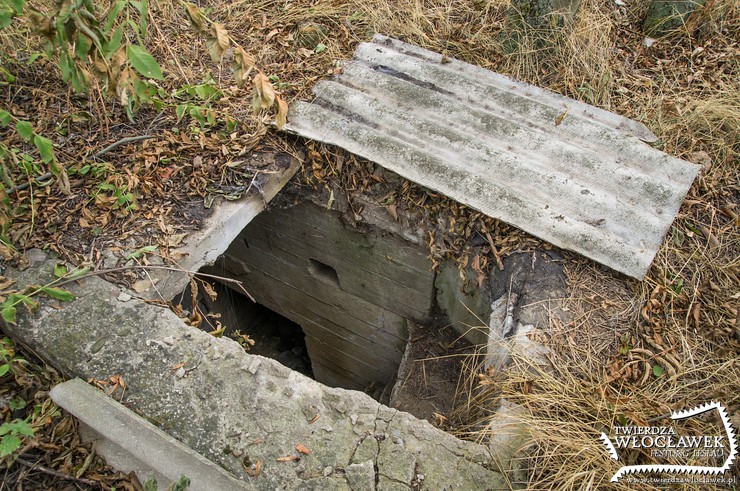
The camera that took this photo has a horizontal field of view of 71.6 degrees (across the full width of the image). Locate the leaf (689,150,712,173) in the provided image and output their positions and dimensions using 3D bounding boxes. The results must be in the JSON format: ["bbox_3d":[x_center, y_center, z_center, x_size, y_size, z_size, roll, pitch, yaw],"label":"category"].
[{"bbox_3d":[1.533,-0.390,2.380,0.110,0.040,0.120,-10,46,-7],"label":"leaf"}]

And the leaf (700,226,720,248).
[{"bbox_3d":[1.367,-0.032,2.060,0.060,0.025,0.115,-8,46,-5],"label":"leaf"}]

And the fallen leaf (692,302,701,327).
[{"bbox_3d":[1.145,0.242,1.800,0.032,0.020,0.110,16,48,17],"label":"fallen leaf"}]

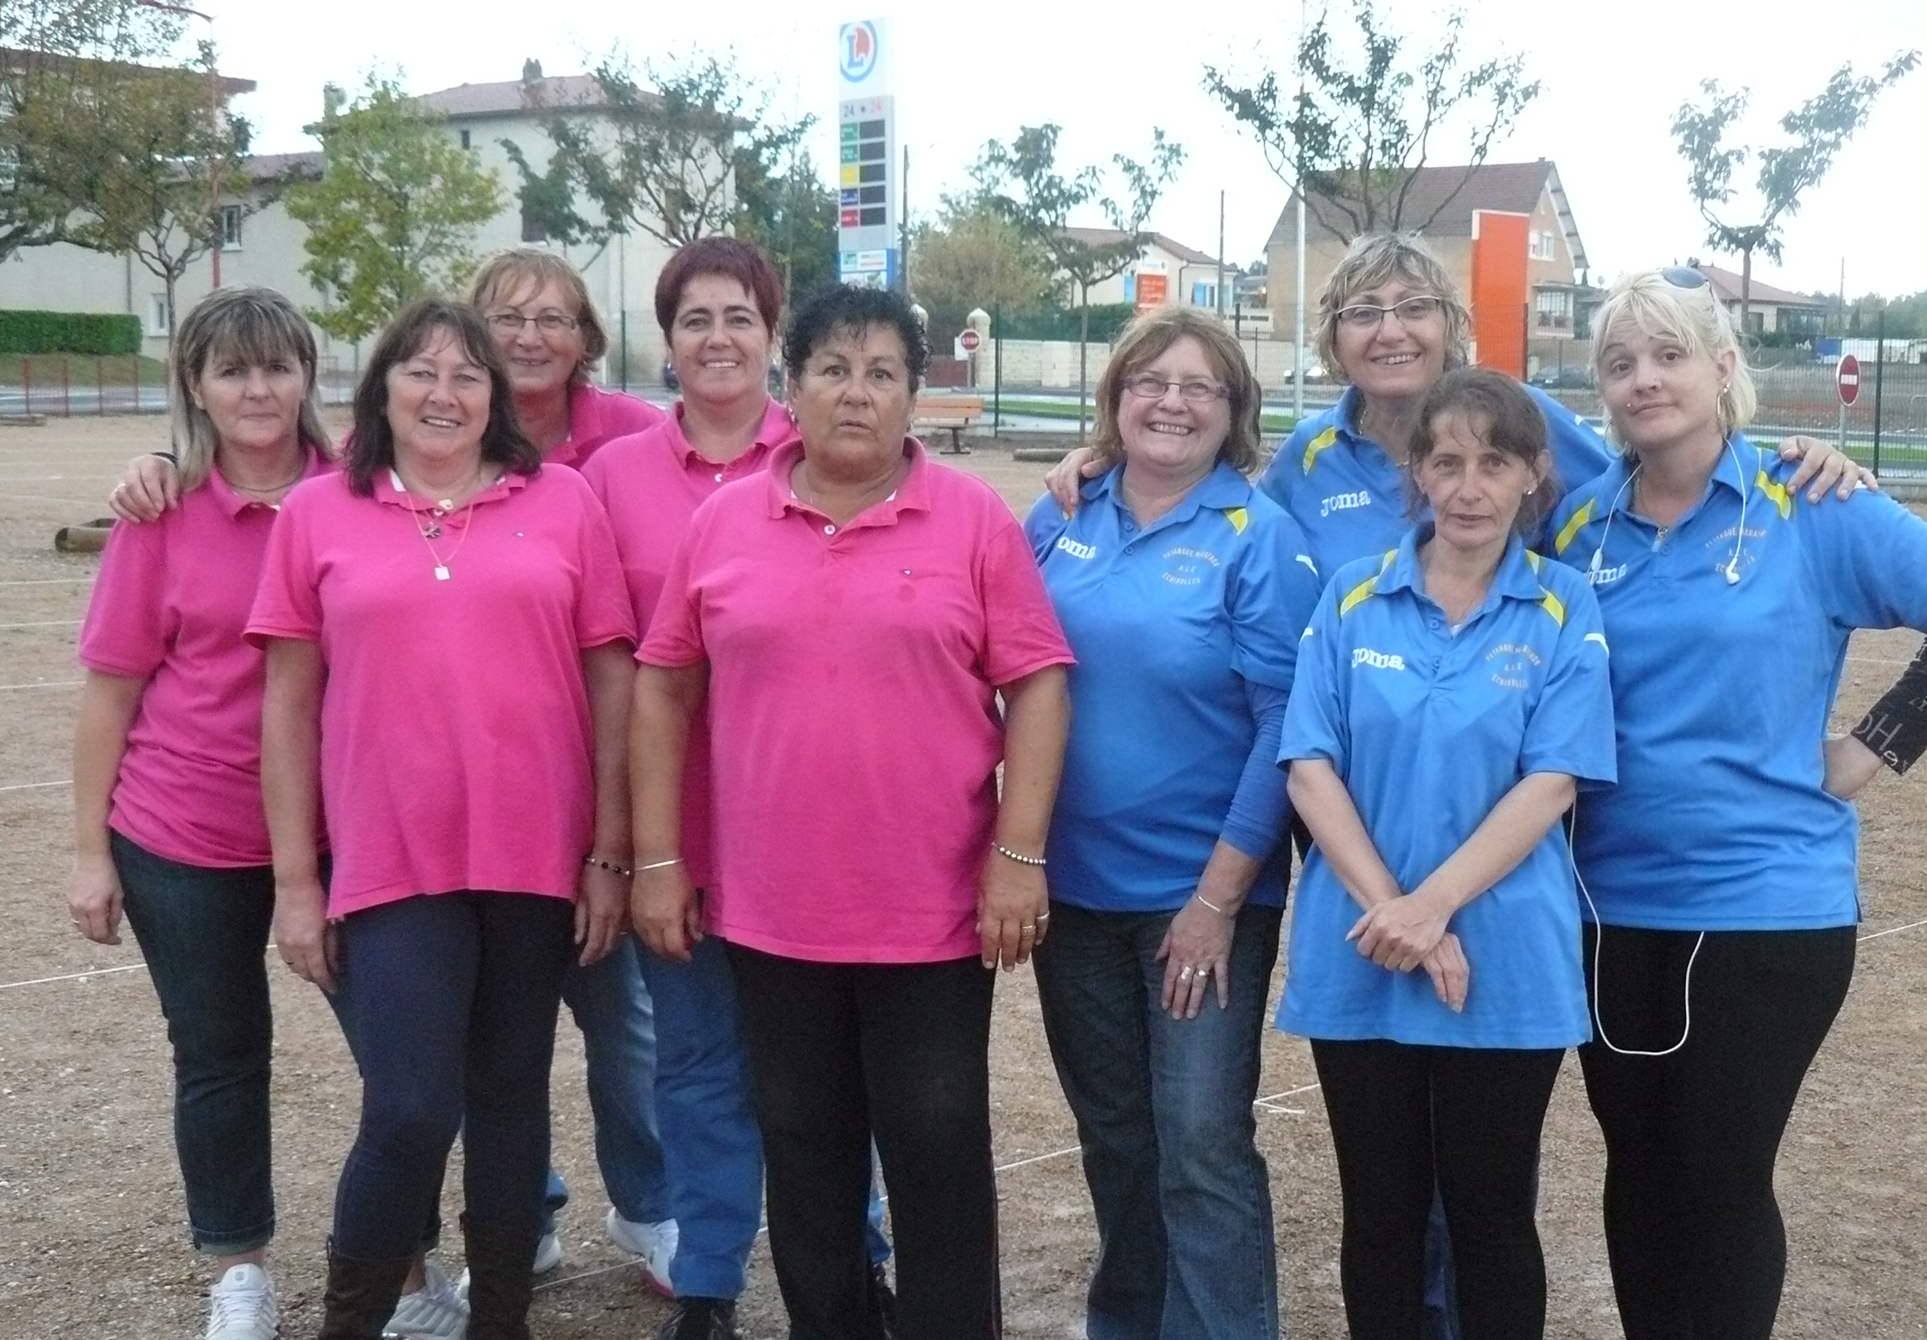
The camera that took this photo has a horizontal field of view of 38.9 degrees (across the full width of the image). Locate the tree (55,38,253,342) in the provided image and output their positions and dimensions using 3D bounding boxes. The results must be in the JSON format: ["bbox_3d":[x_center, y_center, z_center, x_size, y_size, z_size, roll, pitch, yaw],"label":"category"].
[{"bbox_3d":[-10.696,-5.565,36.095,2.750,5.500,2.750,0,7,0],"label":"tree"}]

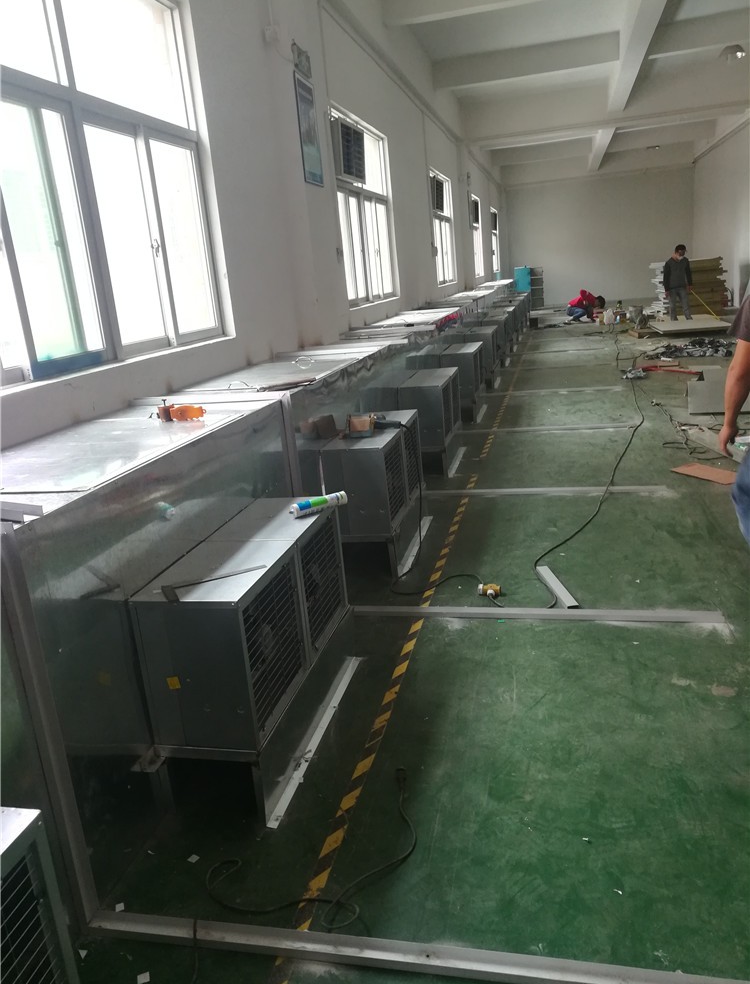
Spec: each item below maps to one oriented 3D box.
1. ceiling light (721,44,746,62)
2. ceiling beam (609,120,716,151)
[{"bbox_3d":[5.207,-6.402,10.949,0.360,0.230,0.360,-1,17,14],"label":"ceiling light"},{"bbox_3d":[8.463,-10.479,22.135,2.923,0.402,0.233,-1,17,14],"label":"ceiling beam"}]

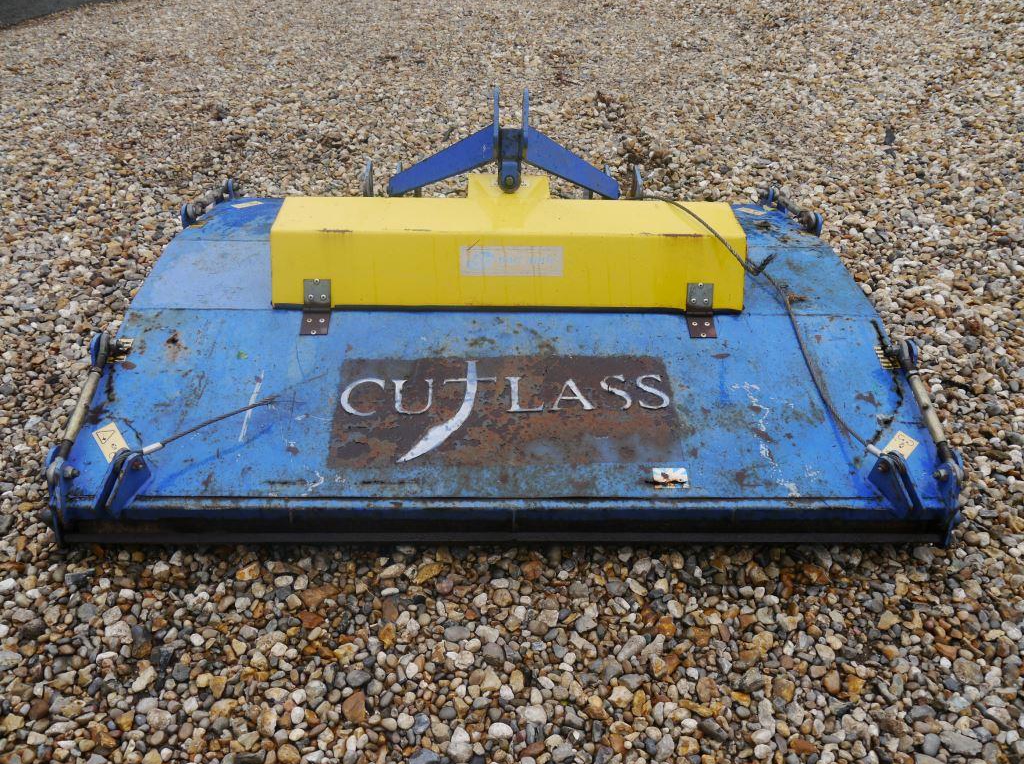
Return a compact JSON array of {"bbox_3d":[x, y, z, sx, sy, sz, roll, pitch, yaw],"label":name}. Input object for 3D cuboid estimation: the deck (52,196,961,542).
[{"bbox_3d":[-0.016,-0.204,2.335,1.960,0.260,1.570,0,37,-2],"label":"deck"}]

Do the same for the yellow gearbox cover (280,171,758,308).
[{"bbox_3d":[-0.009,-0.378,2.215,1.220,0.230,0.350,0,37,-2],"label":"yellow gearbox cover"}]

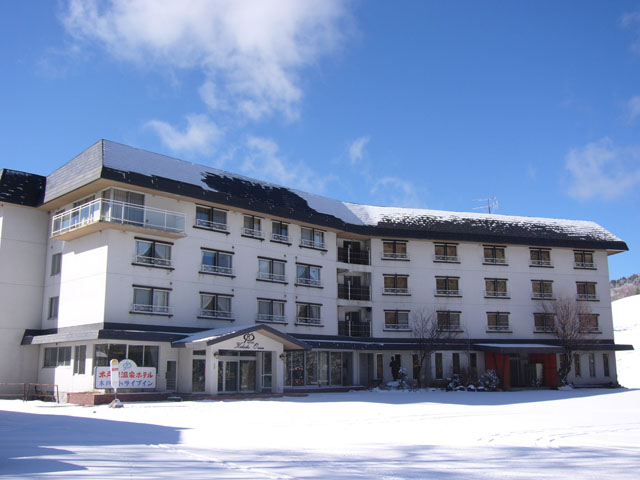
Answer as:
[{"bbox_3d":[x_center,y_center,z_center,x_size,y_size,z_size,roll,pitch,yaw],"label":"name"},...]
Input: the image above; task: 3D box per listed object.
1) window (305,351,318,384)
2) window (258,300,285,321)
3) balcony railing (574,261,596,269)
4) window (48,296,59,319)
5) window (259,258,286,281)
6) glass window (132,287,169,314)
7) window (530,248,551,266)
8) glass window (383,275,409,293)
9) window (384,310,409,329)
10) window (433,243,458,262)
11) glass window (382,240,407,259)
[{"bbox_3d":[-0.630,9.488,47.968,1.400,2.450,0.120,11,-16,-44],"label":"window"},{"bbox_3d":[-3.503,5.092,46.738,2.600,1.620,0.220,11,-16,-44],"label":"window"},{"bbox_3d":[24.927,2.300,60.755,2.350,0.680,0.280,3,-12,-16],"label":"balcony railing"},{"bbox_3d":[-17.345,4.418,42.164,1.400,1.400,0.150,-12,-16,44],"label":"window"},{"bbox_3d":[-3.184,2.078,43.750,2.410,1.509,0.200,11,-16,-42],"label":"window"},{"bbox_3d":[-9.661,3.499,37.200,2.349,1.475,0.200,11,-16,-42],"label":"glass window"},{"bbox_3d":[18.674,1.502,54.666,1.976,1.430,0.200,3,-12,-15],"label":"window"},{"bbox_3d":[6.366,3.718,54.558,2.154,1.534,0.150,3,-12,-15],"label":"glass window"},{"bbox_3d":[6.403,6.711,53.946,2.154,1.534,0.150,3,-12,-15],"label":"window"},{"bbox_3d":[11.025,1.133,56.399,2.154,1.534,0.150,3,-12,-15],"label":"window"},{"bbox_3d":[5.976,0.812,51.381,2.050,1.383,0.200,3,-12,-15],"label":"glass window"}]

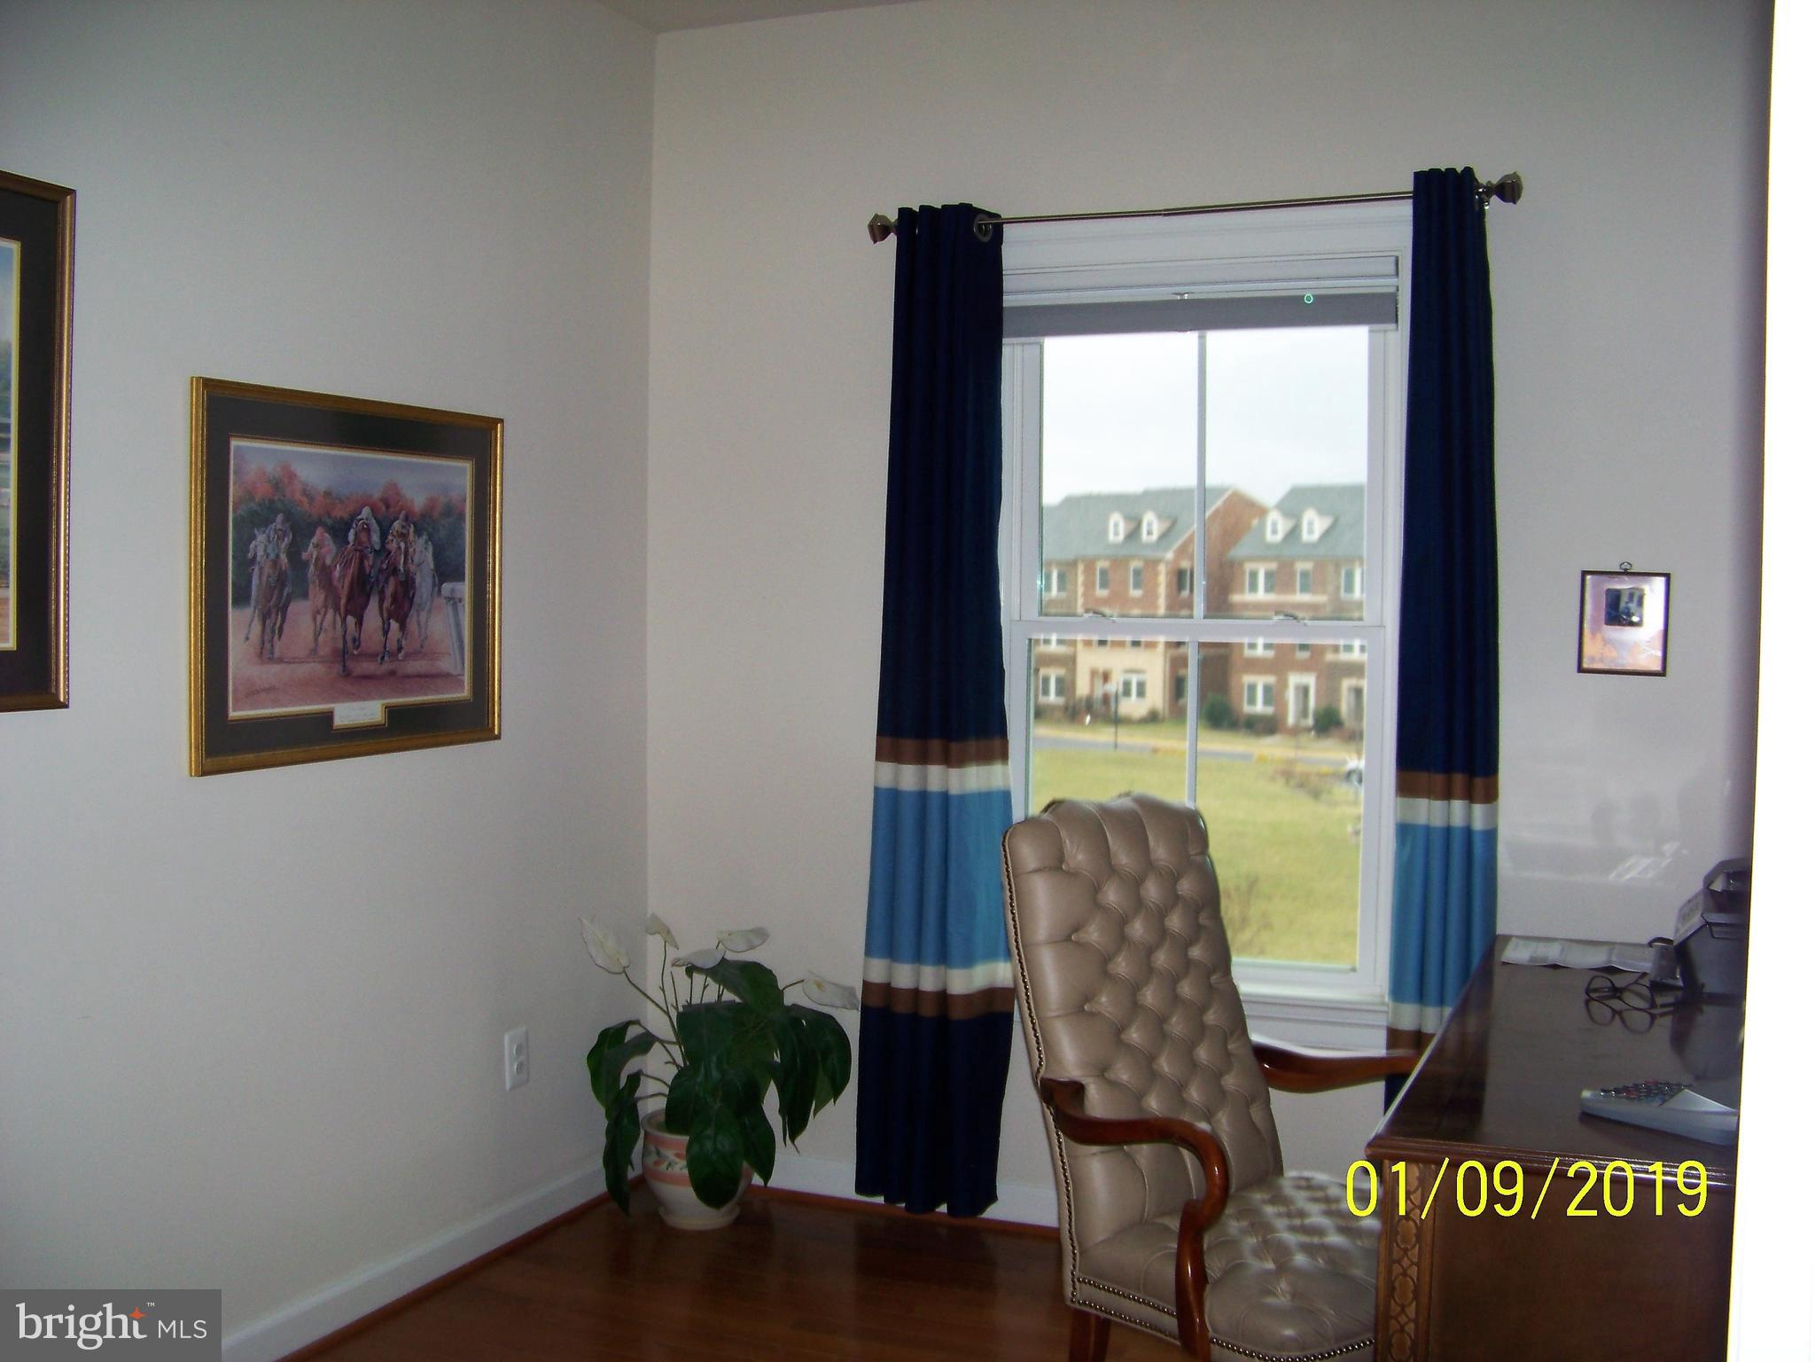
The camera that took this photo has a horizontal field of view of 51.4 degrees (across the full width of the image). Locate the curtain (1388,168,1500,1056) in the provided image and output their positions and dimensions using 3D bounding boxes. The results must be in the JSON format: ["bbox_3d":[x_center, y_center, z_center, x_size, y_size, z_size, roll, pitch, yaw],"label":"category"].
[{"bbox_3d":[1.063,0.103,3.724,0.222,2.206,0.120,2,3,22],"label":"curtain"}]

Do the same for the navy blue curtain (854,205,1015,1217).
[{"bbox_3d":[0.075,0.077,4.125,0.358,2.211,0.120,2,3,22],"label":"navy blue curtain"}]

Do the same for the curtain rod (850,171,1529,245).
[{"bbox_3d":[0.552,-0.971,3.901,1.377,0.068,0.090,2,3,22],"label":"curtain rod"}]

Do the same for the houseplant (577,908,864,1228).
[{"bbox_3d":[-0.426,0.866,4.157,0.575,0.665,0.530,1,3,0],"label":"houseplant"}]

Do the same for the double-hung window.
[{"bbox_3d":[0.607,-0.150,4.019,0.950,1.670,0.100,2,3,22],"label":"double-hung window"}]

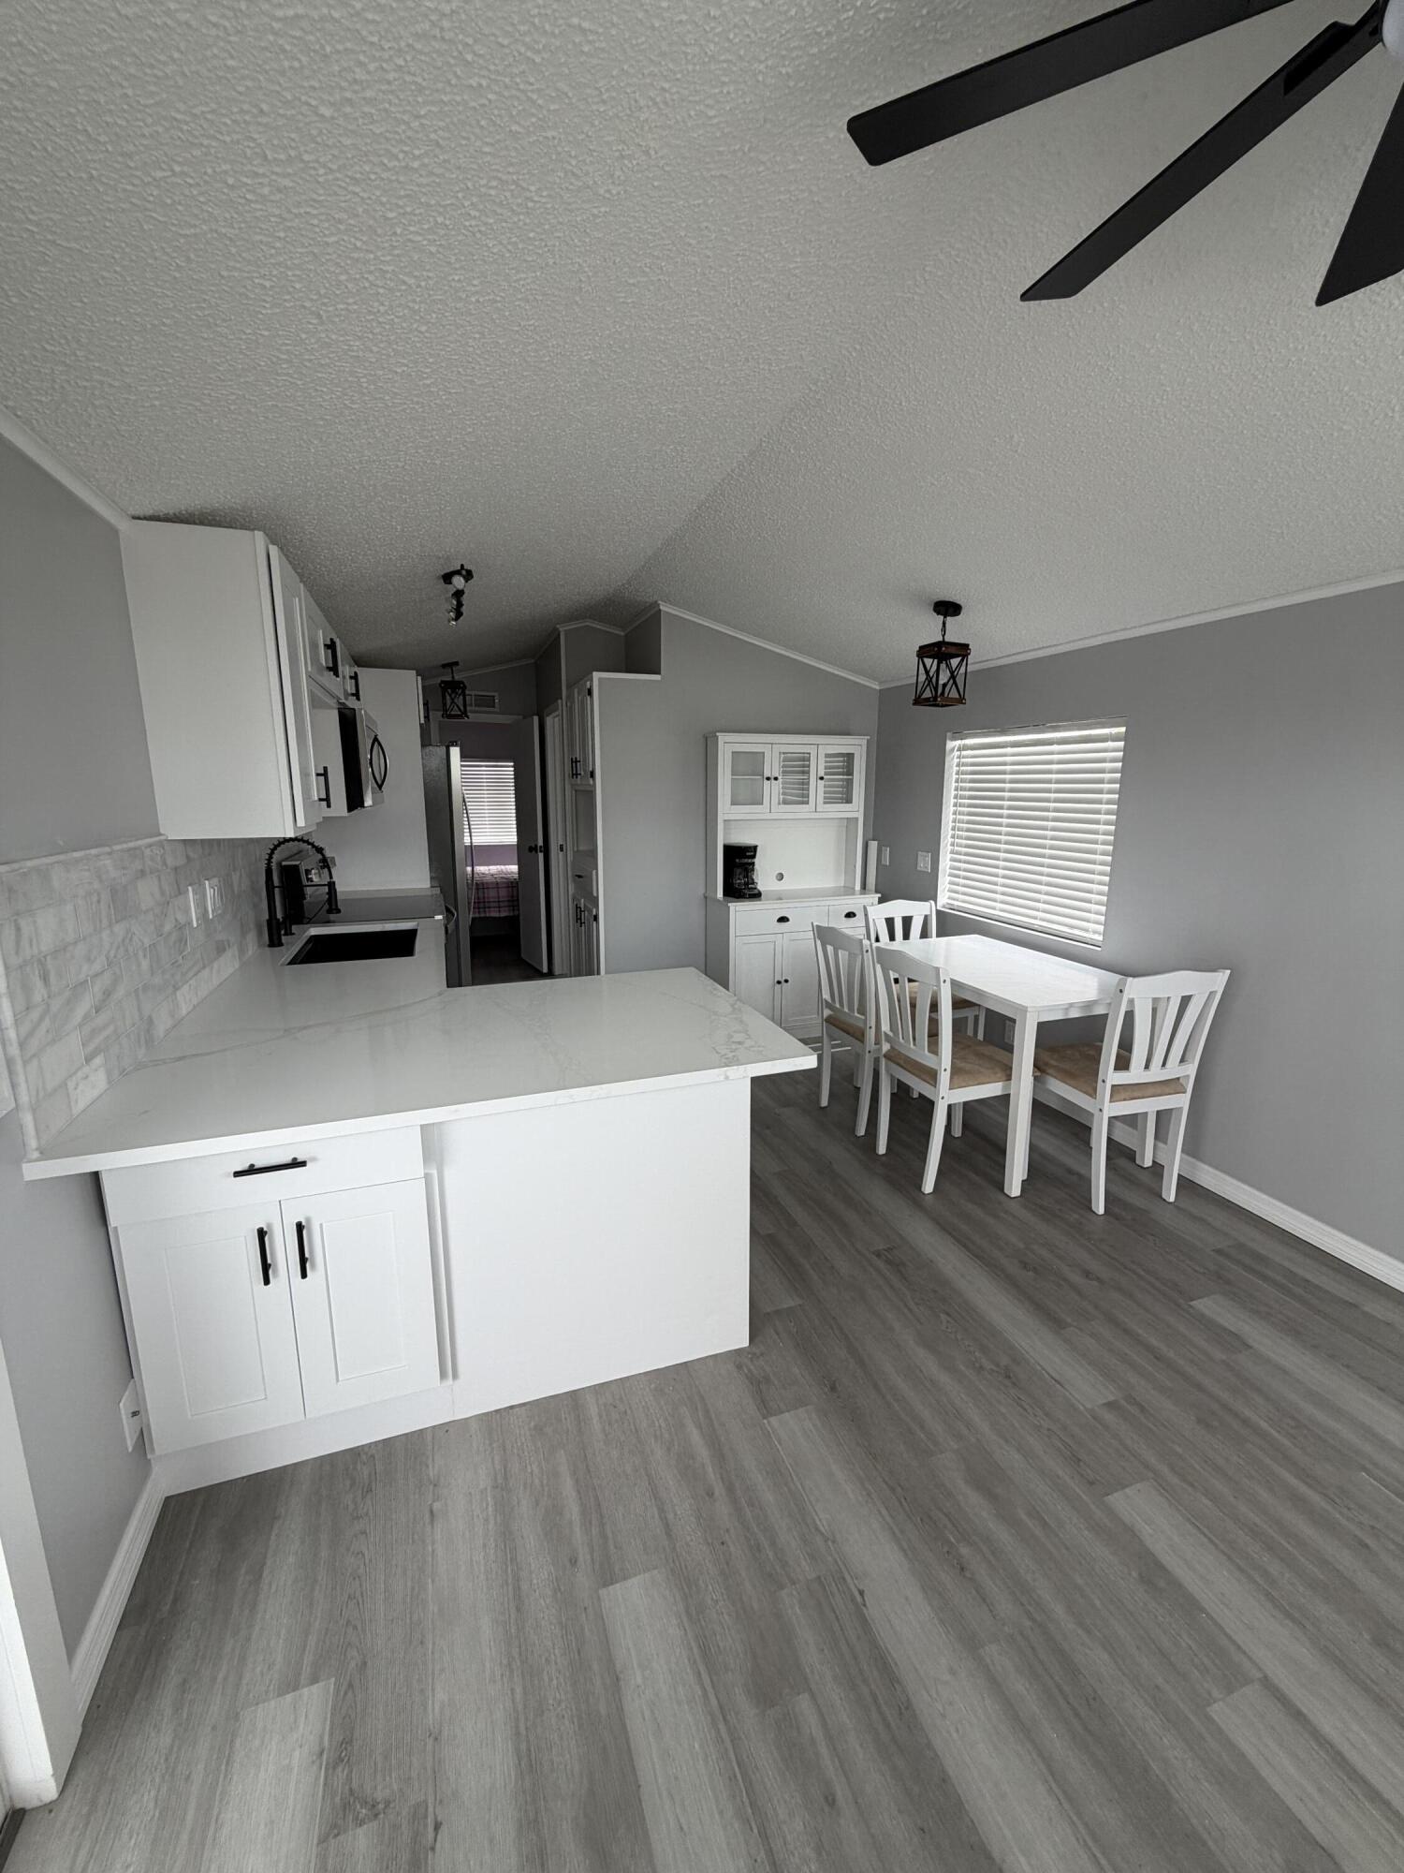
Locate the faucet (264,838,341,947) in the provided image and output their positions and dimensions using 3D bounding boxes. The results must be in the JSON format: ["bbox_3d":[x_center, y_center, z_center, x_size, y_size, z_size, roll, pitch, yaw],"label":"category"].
[{"bbox_3d":[-1.551,-0.176,2.922,0.267,0.410,0.085,-4,12,-19],"label":"faucet"}]

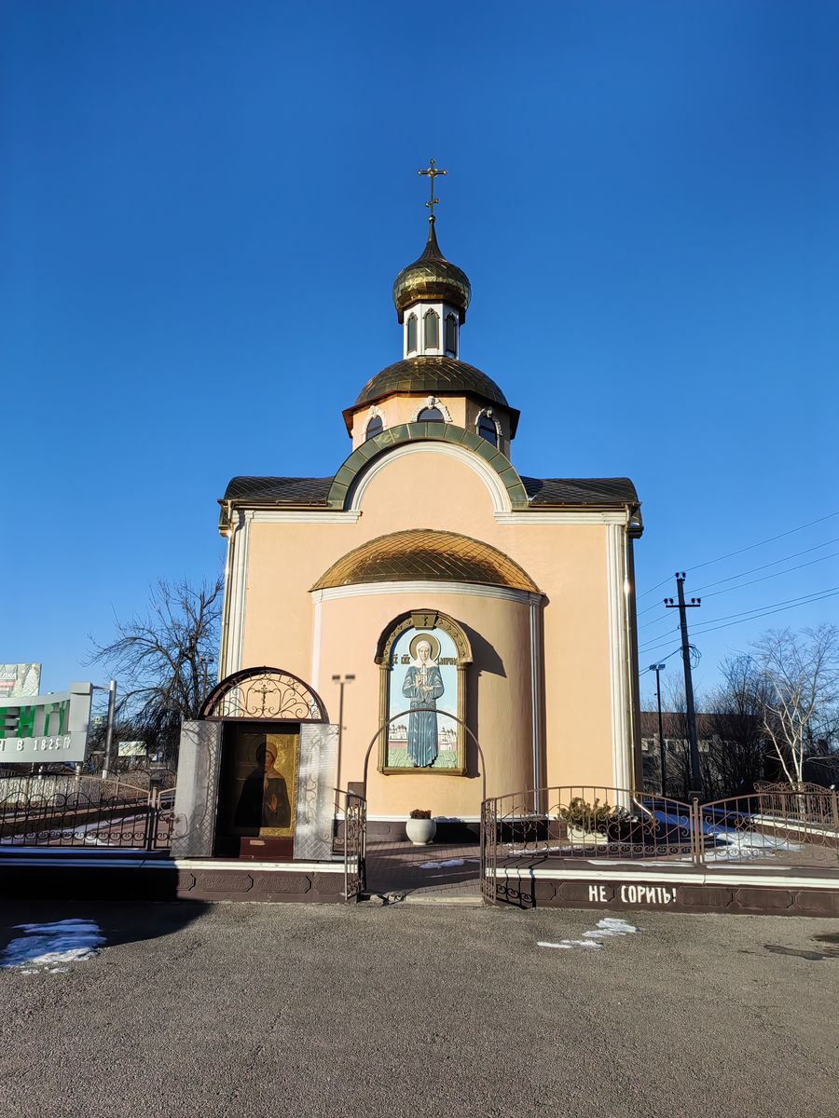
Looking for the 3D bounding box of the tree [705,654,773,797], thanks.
[{"bbox_3d":[13.212,7.001,36.110,2.760,6.110,2.700,1,-13,1],"label":"tree"}]

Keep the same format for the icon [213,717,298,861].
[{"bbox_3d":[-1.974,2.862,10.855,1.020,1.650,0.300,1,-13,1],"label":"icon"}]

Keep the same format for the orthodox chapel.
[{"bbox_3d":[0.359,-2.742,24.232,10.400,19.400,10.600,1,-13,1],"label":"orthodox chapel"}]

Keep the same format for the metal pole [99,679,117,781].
[{"bbox_3d":[-14.055,7.951,39.508,0.250,5.040,0.250,1,-13,1],"label":"metal pole"}]

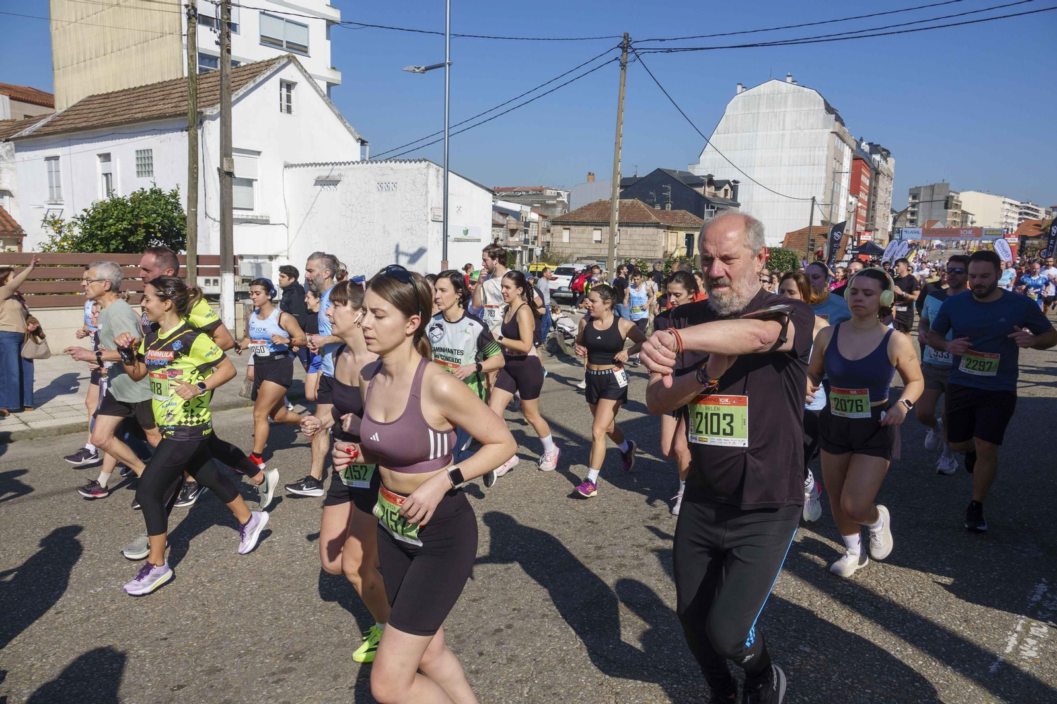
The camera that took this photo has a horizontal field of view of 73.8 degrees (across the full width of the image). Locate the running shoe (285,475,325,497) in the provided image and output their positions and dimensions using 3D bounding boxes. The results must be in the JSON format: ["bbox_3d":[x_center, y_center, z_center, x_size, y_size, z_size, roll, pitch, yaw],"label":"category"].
[{"bbox_3d":[-1.622,0.974,5.115,0.285,0.125,0.110,12,2,-31],"label":"running shoe"}]

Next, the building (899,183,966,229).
[{"bbox_3d":[145.744,-49.273,253.038,13.000,22.000,16.000,-4,9,-34],"label":"building"}]

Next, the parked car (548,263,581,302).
[{"bbox_3d":[2.130,-2.920,29.700,1.830,1.620,4.350,3,8,15],"label":"parked car"}]

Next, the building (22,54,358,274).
[{"bbox_3d":[-12.295,-5.715,24.799,12.497,7.677,5.566,7,10,34],"label":"building"}]

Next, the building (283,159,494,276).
[{"bbox_3d":[-4.203,-3.272,20.762,5.900,4.285,2.750,7,10,34],"label":"building"}]

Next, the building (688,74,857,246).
[{"bbox_3d":[36.000,-24.400,103.500,19.500,27.000,21.000,6,9,31],"label":"building"}]

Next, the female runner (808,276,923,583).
[{"bbox_3d":[1.729,0.352,3.620,0.540,1.600,0.620,7,10,39],"label":"female runner"}]

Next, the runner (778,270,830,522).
[{"bbox_3d":[1.581,0.308,4.170,0.520,1.600,0.720,7,10,40],"label":"runner"}]

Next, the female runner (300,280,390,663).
[{"bbox_3d":[-0.660,0.500,2.870,0.680,1.600,0.500,-6,10,-43],"label":"female runner"}]

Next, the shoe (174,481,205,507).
[{"bbox_3d":[-2.306,0.955,4.850,0.110,0.130,0.290,6,9,33],"label":"shoe"}]

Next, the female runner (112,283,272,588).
[{"bbox_3d":[-1.704,0.415,3.618,0.500,1.563,0.800,8,10,37],"label":"female runner"}]

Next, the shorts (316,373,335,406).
[{"bbox_3d":[-1.325,0.215,4.970,0.340,0.360,0.400,-6,10,-42],"label":"shorts"}]

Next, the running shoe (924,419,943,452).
[{"bbox_3d":[3.335,0.690,5.800,0.110,0.280,0.130,27,14,40],"label":"running shoe"}]

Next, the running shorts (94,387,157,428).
[{"bbox_3d":[-2.900,0.370,5.050,0.380,0.360,0.370,-5,10,-42],"label":"running shorts"}]

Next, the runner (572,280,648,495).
[{"bbox_3d":[0.585,0.285,5.200,0.520,1.600,0.680,7,9,35],"label":"runner"}]

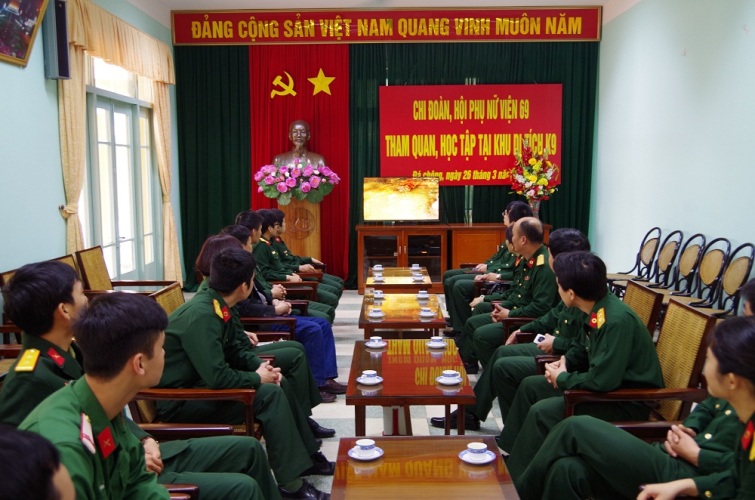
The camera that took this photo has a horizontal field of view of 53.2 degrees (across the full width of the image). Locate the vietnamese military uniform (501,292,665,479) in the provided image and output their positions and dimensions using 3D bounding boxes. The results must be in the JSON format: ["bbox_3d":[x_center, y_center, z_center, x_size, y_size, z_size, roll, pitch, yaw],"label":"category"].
[{"bbox_3d":[0.940,0.636,3.481,0.770,0.900,0.520,0,6,2],"label":"vietnamese military uniform"}]

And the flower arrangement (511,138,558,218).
[{"bbox_3d":[1.961,-0.851,9.443,0.588,1.033,0.466,0,6,1],"label":"flower arrangement"}]

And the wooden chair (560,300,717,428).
[{"bbox_3d":[1.117,0.708,3.391,0.689,0.922,0.588,0,6,1],"label":"wooden chair"}]

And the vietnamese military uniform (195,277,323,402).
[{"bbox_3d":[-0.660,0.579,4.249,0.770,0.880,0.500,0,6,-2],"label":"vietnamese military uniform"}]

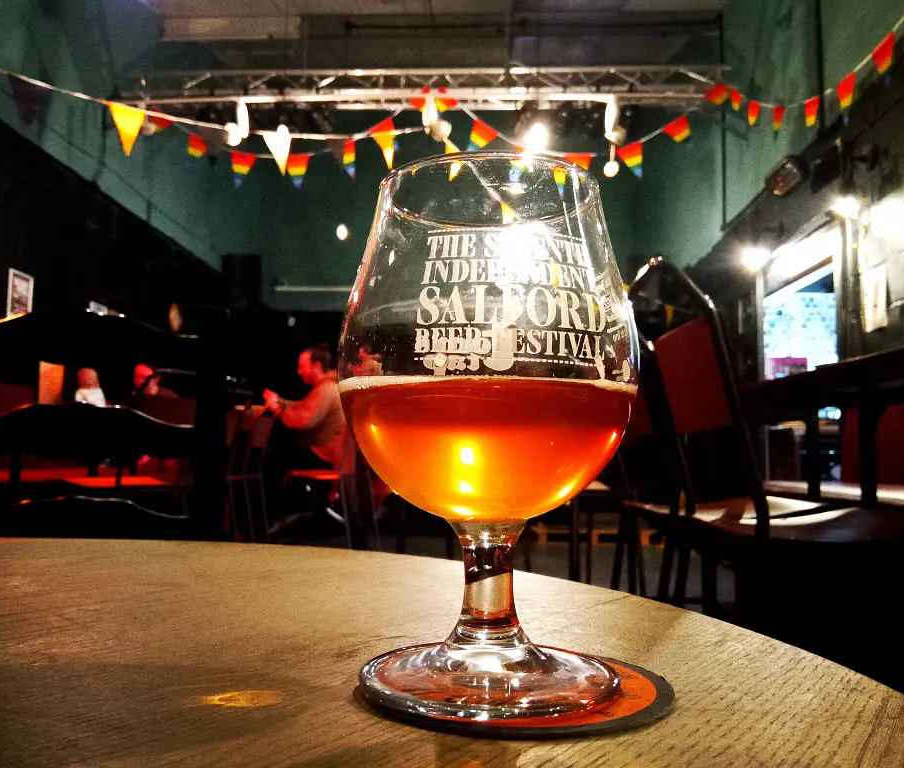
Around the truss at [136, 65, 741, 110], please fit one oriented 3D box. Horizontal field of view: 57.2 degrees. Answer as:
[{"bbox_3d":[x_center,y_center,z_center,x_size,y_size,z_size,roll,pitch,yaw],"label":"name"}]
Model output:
[{"bbox_3d":[-0.225,-2.120,5.941,4.370,0.270,0.290,0,-5,2],"label":"truss"}]

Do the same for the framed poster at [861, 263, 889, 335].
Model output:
[{"bbox_3d":[1.930,-0.395,3.778,0.020,0.300,0.230,0,-5,3],"label":"framed poster"}]

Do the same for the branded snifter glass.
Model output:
[{"bbox_3d":[0.011,0.014,0.249,0.089,0.147,0.089,1,-5,-5],"label":"branded snifter glass"}]

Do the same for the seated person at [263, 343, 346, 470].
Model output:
[{"bbox_3d":[-0.892,0.404,5.081,0.610,1.270,0.500,-1,-5,6],"label":"seated person"}]

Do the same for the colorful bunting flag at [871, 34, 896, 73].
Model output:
[{"bbox_3d":[1.882,-1.384,3.594,0.015,0.205,0.180,0,-5,3],"label":"colorful bunting flag"}]

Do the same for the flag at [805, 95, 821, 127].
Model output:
[{"bbox_3d":[1.874,-1.377,4.296,0.015,0.215,0.180,0,-5,3],"label":"flag"}]

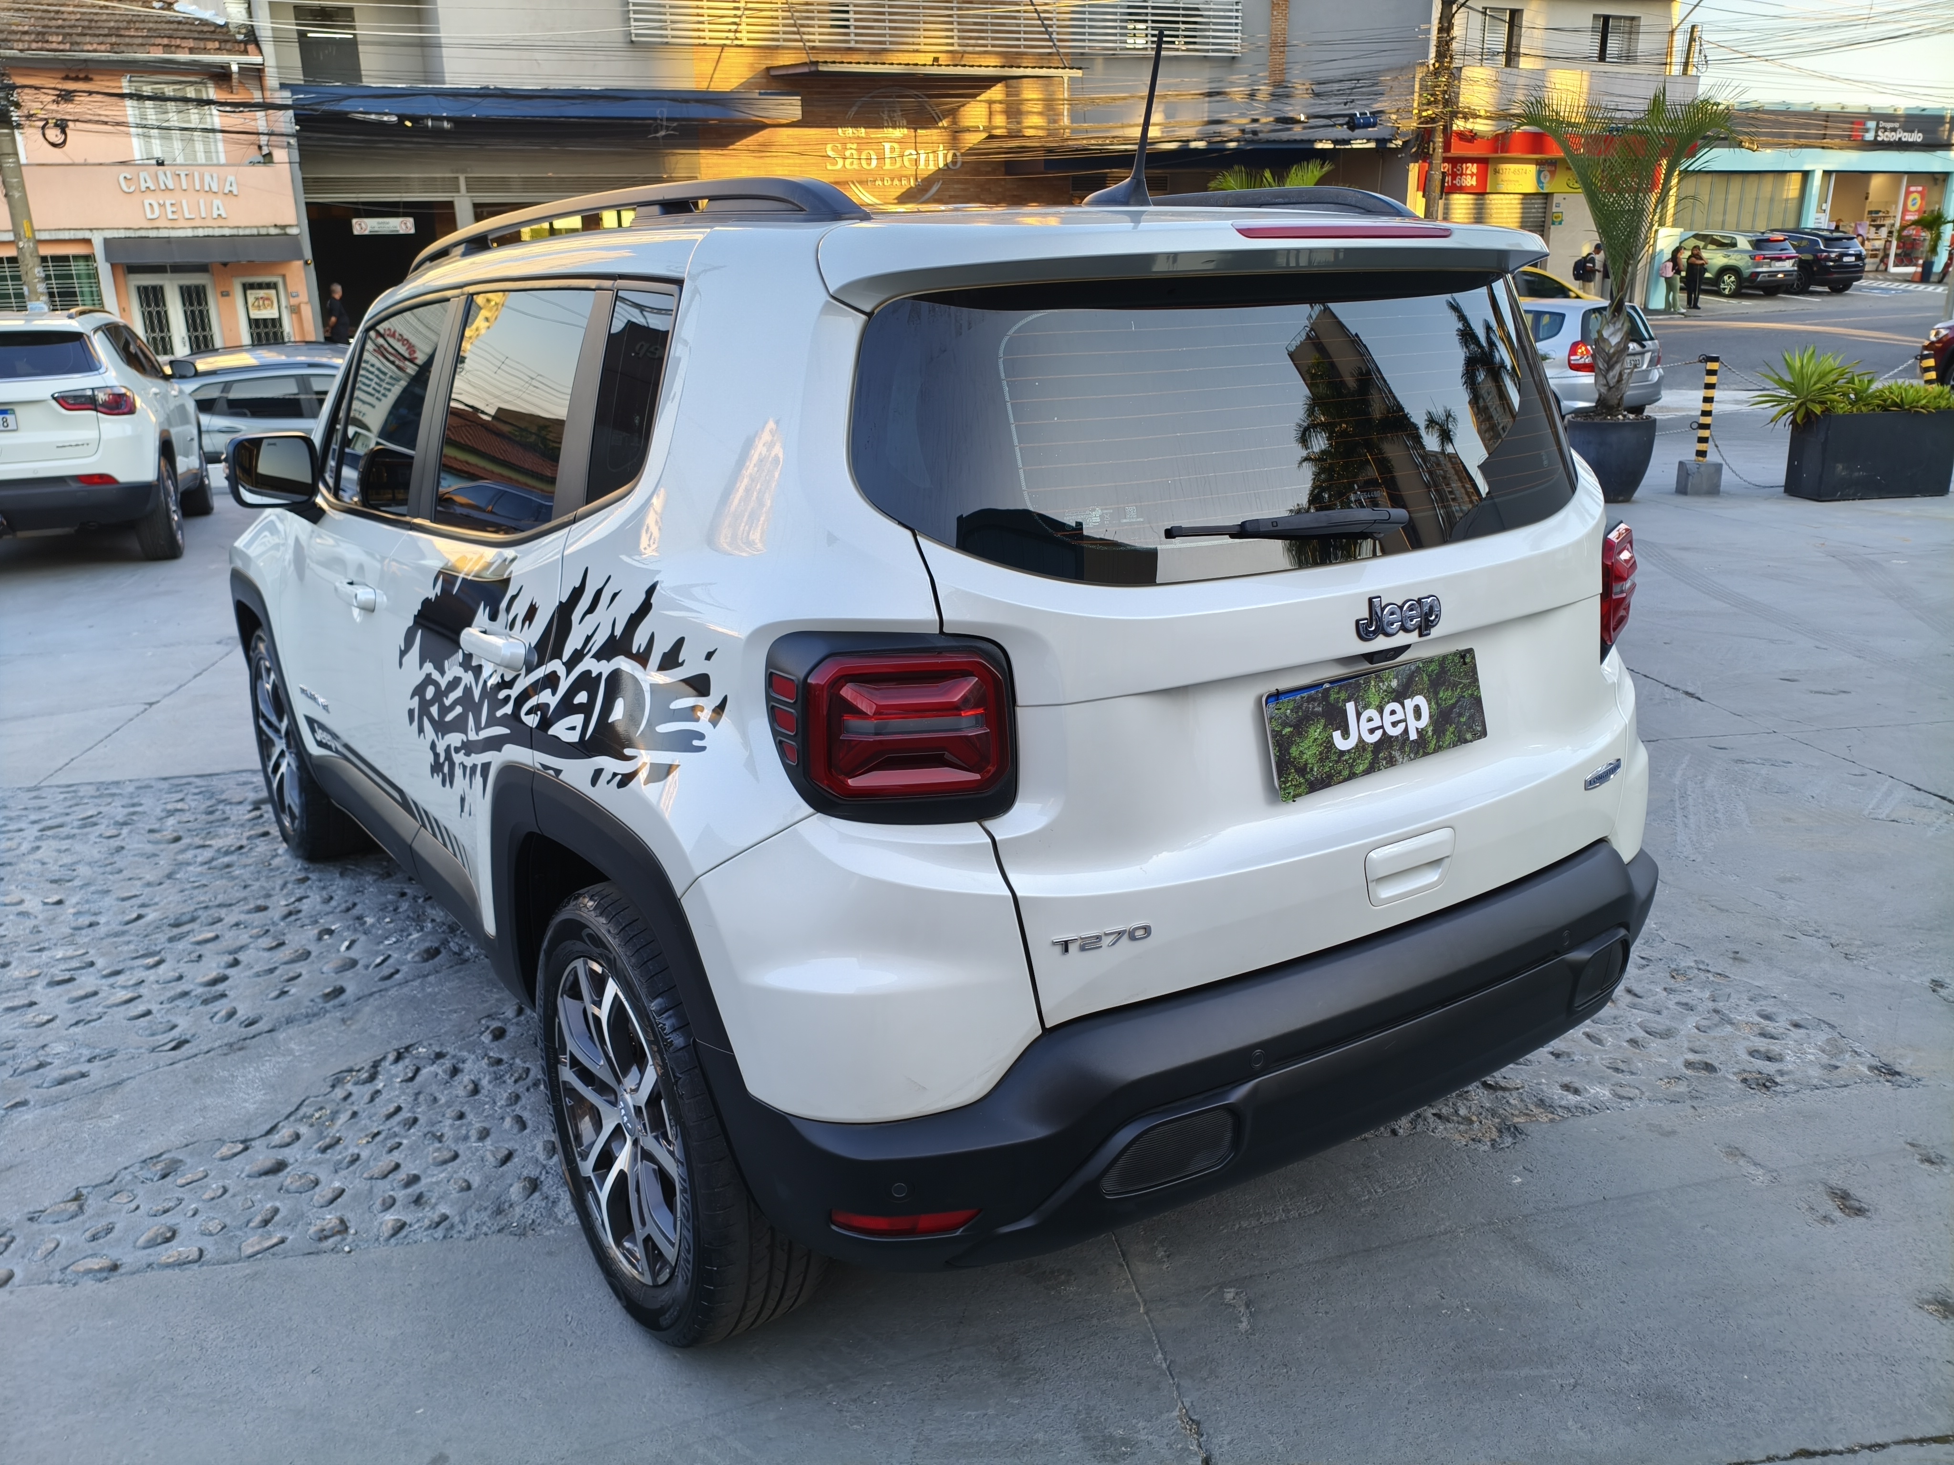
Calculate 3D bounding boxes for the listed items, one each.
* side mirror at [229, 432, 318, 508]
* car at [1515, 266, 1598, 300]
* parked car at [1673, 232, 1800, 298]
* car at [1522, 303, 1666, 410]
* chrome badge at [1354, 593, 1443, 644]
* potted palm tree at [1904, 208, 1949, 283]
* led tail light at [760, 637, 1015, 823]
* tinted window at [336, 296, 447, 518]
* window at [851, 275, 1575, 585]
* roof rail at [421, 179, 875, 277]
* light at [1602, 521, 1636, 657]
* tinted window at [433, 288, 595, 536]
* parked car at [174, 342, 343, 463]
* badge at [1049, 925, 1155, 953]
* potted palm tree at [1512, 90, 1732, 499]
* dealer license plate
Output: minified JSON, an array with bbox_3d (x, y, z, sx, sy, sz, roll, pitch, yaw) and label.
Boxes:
[{"bbox_3d":[-1.602,-0.595,3.354,0.200,0.185,0.150,-11,18,-34],"label":"side mirror"},{"bbox_3d":[10.703,-8.097,28.000,4.100,1.480,1.720,-2,15,-4],"label":"car"},{"bbox_3d":[19.550,-12.351,38.766,1.790,1.630,4.330,-6,19,-16],"label":"parked car"},{"bbox_3d":[7.939,-5.519,21.251,1.675,1.525,3.830,-8,19,-21],"label":"car"},{"bbox_3d":[0.550,-0.151,1.920,0.160,0.061,0.016,-11,8,-34],"label":"chrome badge"},{"bbox_3d":[29.137,-14.931,45.000,1.100,2.200,1.100,-1,15,0],"label":"potted palm tree"},{"bbox_3d":[-0.089,-0.009,1.635,0.260,0.220,0.160,-6,11,-19],"label":"led tail light"},{"bbox_3d":[-1.240,-0.683,3.075,0.030,0.430,0.660,6,9,-37],"label":"tinted window"},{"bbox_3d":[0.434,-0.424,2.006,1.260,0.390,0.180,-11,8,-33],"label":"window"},{"bbox_3d":[-0.702,-0.857,2.509,0.060,0.090,2.000,-11,18,-34],"label":"roof rail"},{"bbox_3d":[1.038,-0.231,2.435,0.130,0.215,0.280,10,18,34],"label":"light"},{"bbox_3d":[-0.791,-0.531,2.455,0.055,0.390,0.650,-1,12,-36],"label":"tinted window"},{"bbox_3d":[-6.172,-3.020,14.750,4.350,1.600,1.790,-3,18,-7],"label":"parked car"},{"bbox_3d":[0.147,0.239,1.710,0.134,0.021,0.006,-8,20,-25],"label":"badge"},{"bbox_3d":[4.739,-3.356,11.261,1.750,3.100,1.600,-1,18,0],"label":"potted palm tree"},{"bbox_3d":[0.543,-0.016,1.963,0.400,0.130,0.012,-13,6,-32],"label":"dealer license plate"}]

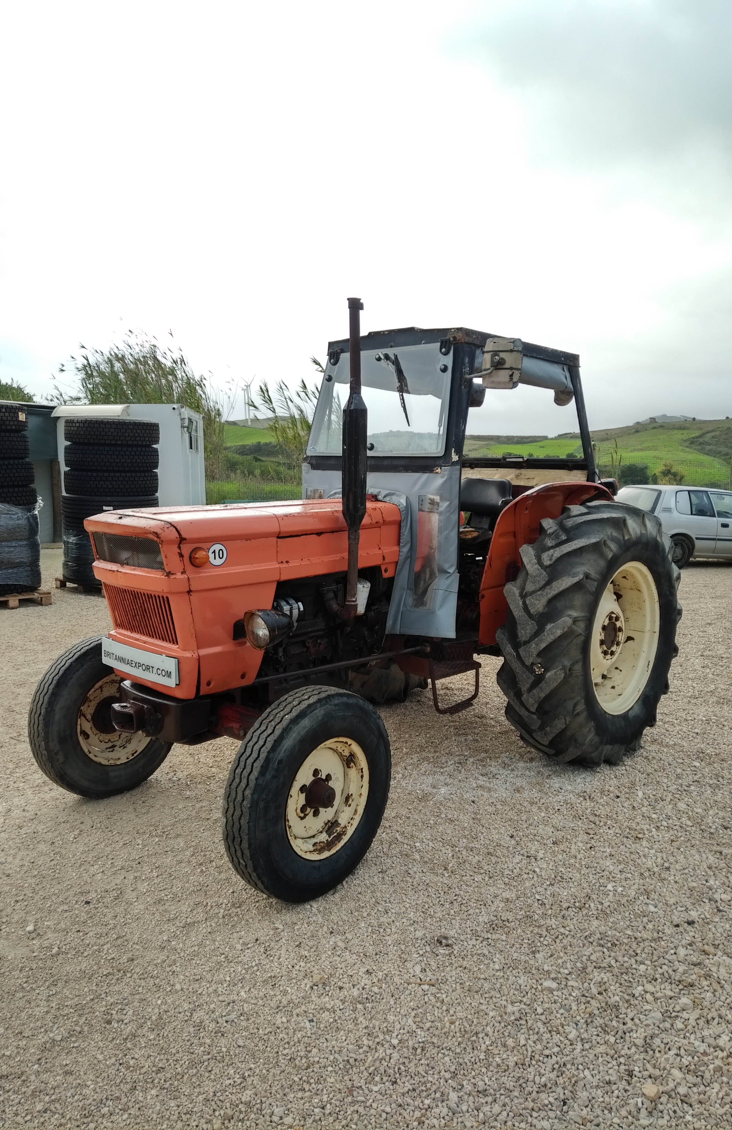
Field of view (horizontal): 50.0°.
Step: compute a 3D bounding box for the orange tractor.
[{"bbox_3d":[0.103,-0.063,4.147,2.000,2.270,3.210,6,9,42],"label":"orange tractor"}]

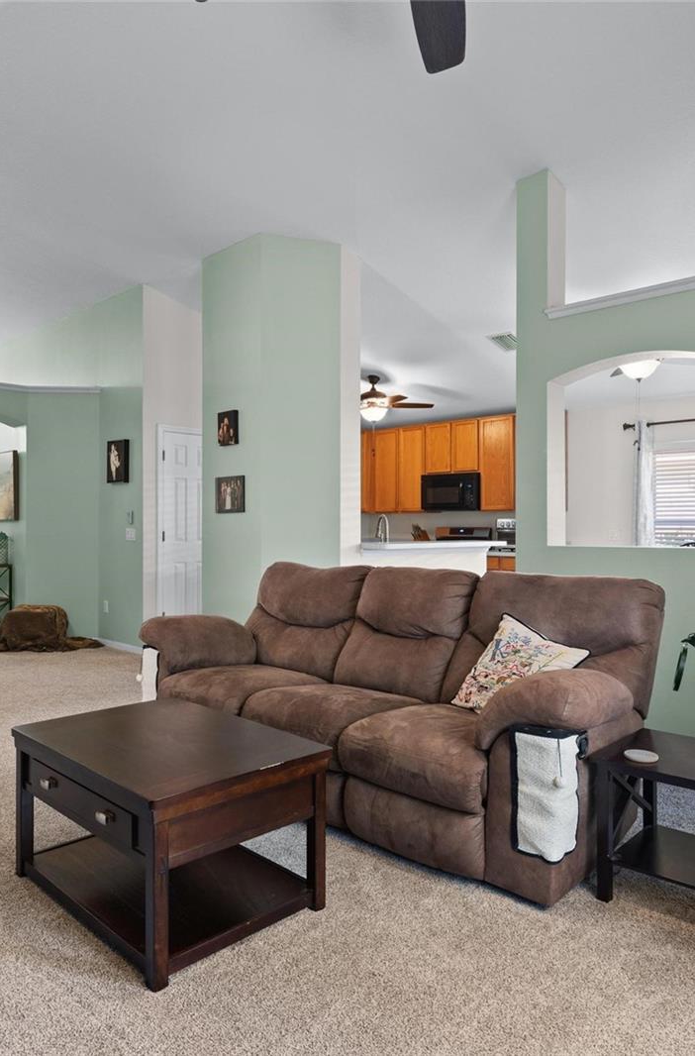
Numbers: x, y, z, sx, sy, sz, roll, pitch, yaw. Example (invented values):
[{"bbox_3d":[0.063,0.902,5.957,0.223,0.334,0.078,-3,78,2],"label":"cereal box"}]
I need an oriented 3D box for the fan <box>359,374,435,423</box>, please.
[{"bbox_3d":[0.285,-1.385,7.560,1.310,0.510,1.310,0,0,42],"label":"fan"}]

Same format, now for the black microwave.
[{"bbox_3d":[1.264,-0.385,7.893,0.760,0.420,0.400,0,0,42],"label":"black microwave"}]

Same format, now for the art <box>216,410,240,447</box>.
[{"bbox_3d":[-0.985,-0.818,5.790,0.225,0.272,0.030,0,0,42],"label":"art"}]

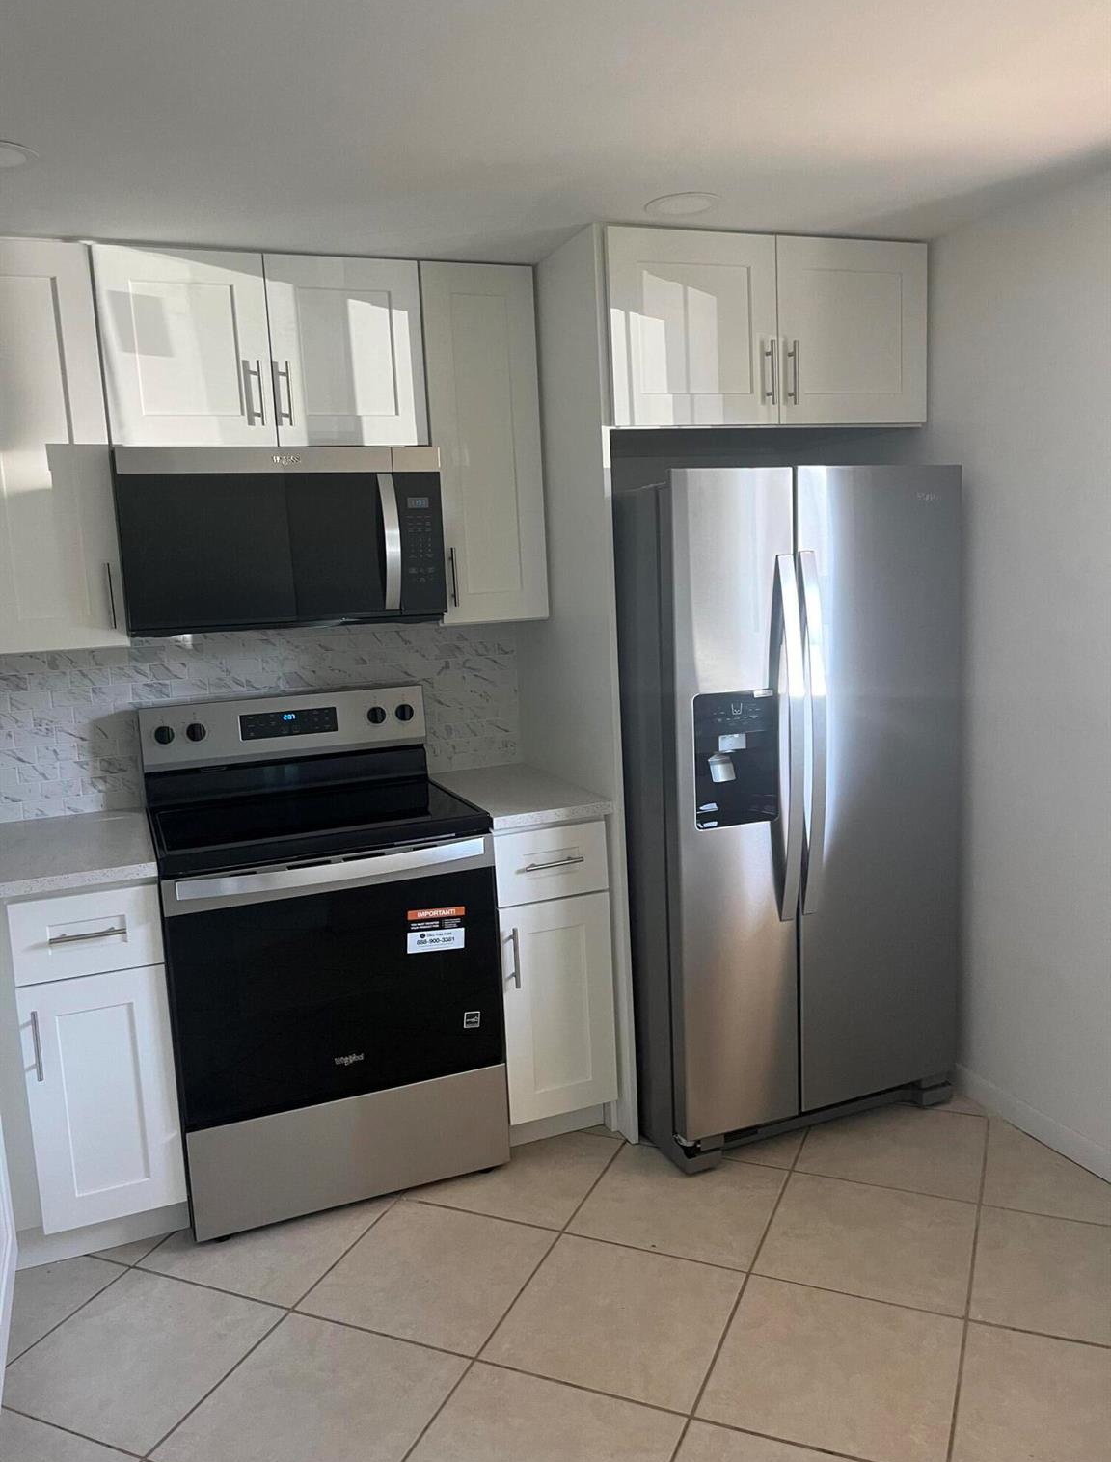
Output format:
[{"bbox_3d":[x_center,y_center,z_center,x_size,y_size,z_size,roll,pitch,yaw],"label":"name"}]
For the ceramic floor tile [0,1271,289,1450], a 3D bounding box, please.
[{"bbox_3d":[-0.833,1.239,2.215,0.428,0.010,0.428,1,9,24],"label":"ceramic floor tile"}]

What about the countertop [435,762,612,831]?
[{"bbox_3d":[-0.124,0.171,3.040,0.315,0.031,0.649,-6,9,-21],"label":"countertop"}]

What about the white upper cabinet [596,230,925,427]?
[{"bbox_3d":[0.429,-1.031,3.079,0.916,0.458,0.700,-6,9,-21],"label":"white upper cabinet"}]

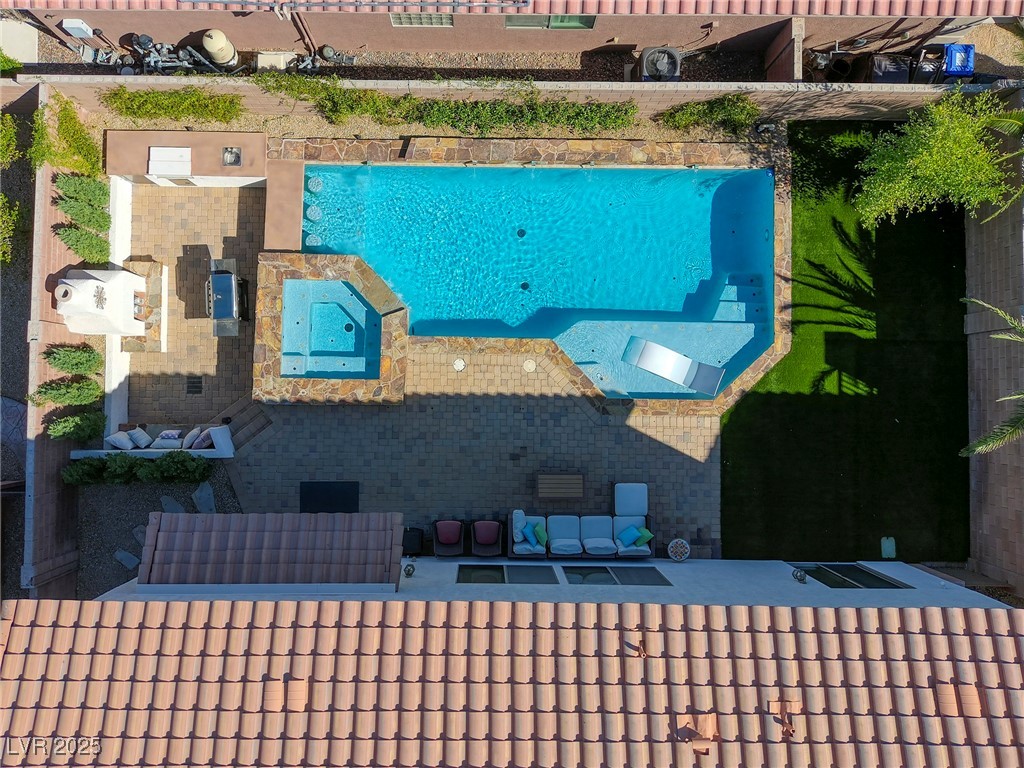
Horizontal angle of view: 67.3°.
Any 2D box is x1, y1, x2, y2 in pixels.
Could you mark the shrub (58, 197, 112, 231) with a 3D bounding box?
[{"bbox_3d":[-8.449,-3.320,15.247,0.639,1.395,0.580,1,90,-3],"label":"shrub"}]

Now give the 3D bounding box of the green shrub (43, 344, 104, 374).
[{"bbox_3d":[-8.583,-0.479,15.149,0.737,1.534,0.584,1,90,-3],"label":"green shrub"}]

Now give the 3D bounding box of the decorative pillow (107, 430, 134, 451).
[{"bbox_3d":[-8.038,1.143,15.850,0.470,0.150,0.450,31,44,-2],"label":"decorative pillow"}]

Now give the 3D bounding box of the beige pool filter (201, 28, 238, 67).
[{"bbox_3d":[-5.921,-6.813,15.611,0.520,0.950,0.520,1,90,-3],"label":"beige pool filter"}]

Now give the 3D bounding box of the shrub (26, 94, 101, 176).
[{"bbox_3d":[-8.670,-4.714,15.065,0.750,1.700,1.400,1,90,-3],"label":"shrub"}]

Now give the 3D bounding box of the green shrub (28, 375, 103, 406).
[{"bbox_3d":[-8.701,0.147,15.092,0.947,1.628,0.585,1,90,-3],"label":"green shrub"}]

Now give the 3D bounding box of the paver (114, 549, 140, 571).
[{"bbox_3d":[-7.945,3.595,15.896,0.500,0.050,0.270,44,88,-2],"label":"paver"}]

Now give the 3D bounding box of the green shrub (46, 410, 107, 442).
[{"bbox_3d":[-8.550,0.835,15.187,0.742,1.442,0.625,1,90,-3],"label":"green shrub"}]

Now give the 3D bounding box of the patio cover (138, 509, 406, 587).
[{"bbox_3d":[-4.159,2.858,13.477,4.450,0.750,1.200,1,90,-3],"label":"patio cover"}]

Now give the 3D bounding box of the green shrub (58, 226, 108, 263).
[{"bbox_3d":[-8.466,-2.748,15.242,0.587,1.395,0.653,1,90,-3],"label":"green shrub"}]

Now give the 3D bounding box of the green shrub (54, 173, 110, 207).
[{"bbox_3d":[-8.470,-3.814,15.250,0.686,1.395,0.499,1,90,-3],"label":"green shrub"}]

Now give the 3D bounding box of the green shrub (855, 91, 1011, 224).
[{"bbox_3d":[8.250,-4.445,15.240,2.585,3.000,2.492,1,90,-3],"label":"green shrub"}]

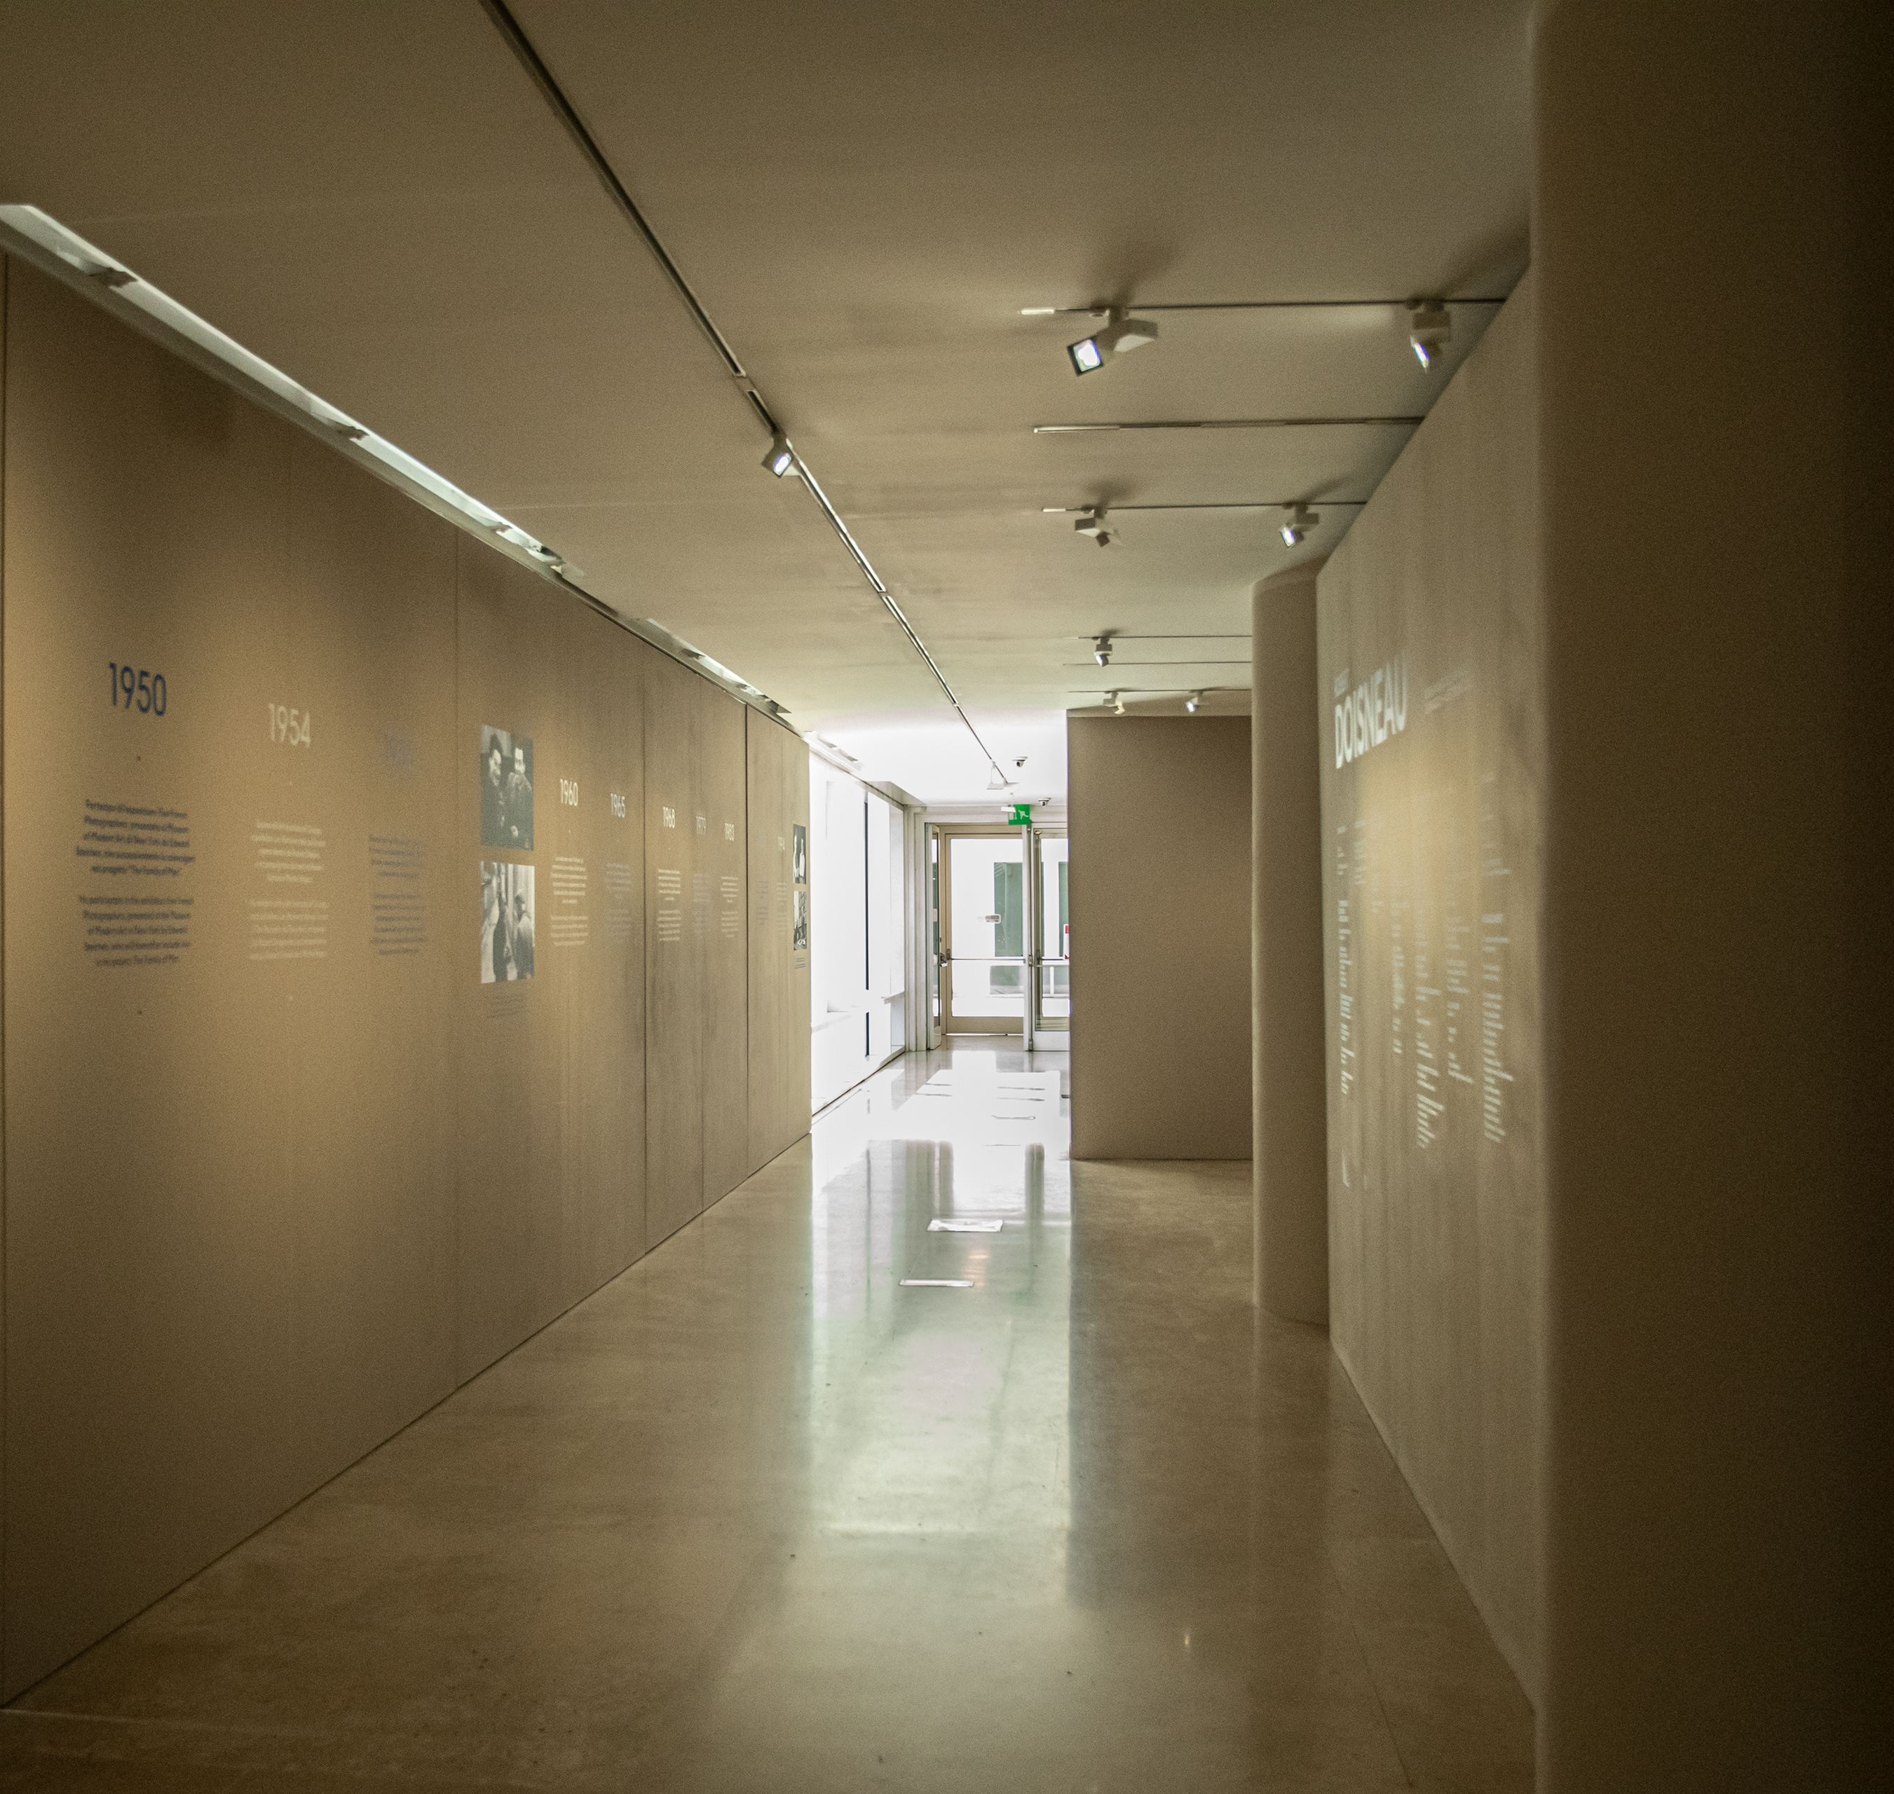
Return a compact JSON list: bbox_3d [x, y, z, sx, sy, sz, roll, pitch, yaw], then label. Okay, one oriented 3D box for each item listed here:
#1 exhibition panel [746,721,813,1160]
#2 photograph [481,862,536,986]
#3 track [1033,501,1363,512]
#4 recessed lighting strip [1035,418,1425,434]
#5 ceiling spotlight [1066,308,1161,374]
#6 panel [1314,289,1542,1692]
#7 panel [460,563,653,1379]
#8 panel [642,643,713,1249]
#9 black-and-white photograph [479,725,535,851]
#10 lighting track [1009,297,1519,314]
[{"bbox_3d":[-1.131,0.296,12.025,0.060,2.855,2.411,0,-1,5],"label":"exhibition panel"},{"bbox_3d":[-1.565,0.094,6.447,0.015,0.419,0.572,0,-1,5],"label":"photograph"},{"bbox_3d":[0.812,-1.245,5.733,1.040,0.030,0.035,0,-1,5],"label":"track"},{"bbox_3d":[0.748,-1.260,4.793,1.031,0.040,0.065,0,-1,5],"label":"recessed lighting strip"},{"bbox_3d":[0.355,-1.187,3.833,0.130,0.135,0.170,-1,-1,36],"label":"ceiling spotlight"},{"bbox_3d":[1.283,0.179,4.847,0.060,2.827,3.557,0,-1,5],"label":"panel"},{"bbox_3d":[-1.541,0.218,7.155,0.060,2.855,2.479,0,-1,5],"label":"panel"},{"bbox_3d":[-1.383,0.248,9.037,0.060,2.855,1.307,0,-1,5],"label":"panel"},{"bbox_3d":[-1.567,-0.382,6.454,0.015,0.413,0.572,0,-1,5],"label":"black-and-white photograph"},{"bbox_3d":[0.681,-1.275,3.868,1.041,0.030,0.035,0,-1,5],"label":"lighting track"}]

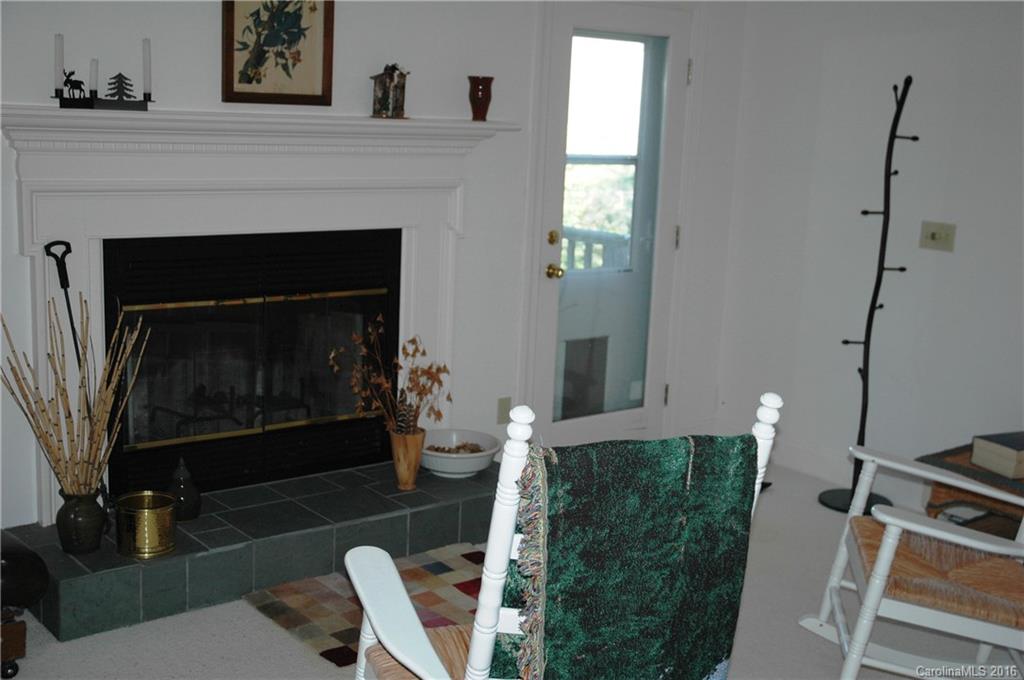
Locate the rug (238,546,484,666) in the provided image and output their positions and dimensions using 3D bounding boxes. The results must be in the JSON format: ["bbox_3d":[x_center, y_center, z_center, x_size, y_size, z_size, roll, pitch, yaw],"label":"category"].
[{"bbox_3d":[-0.229,0.843,4.389,1.160,0.012,0.630,-6,14,-38],"label":"rug"}]

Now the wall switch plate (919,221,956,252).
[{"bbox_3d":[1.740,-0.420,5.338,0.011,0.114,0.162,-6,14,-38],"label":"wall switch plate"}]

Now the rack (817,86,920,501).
[{"bbox_3d":[1.502,-0.181,5.409,0.300,1.785,0.300,-6,14,-38],"label":"rack"}]

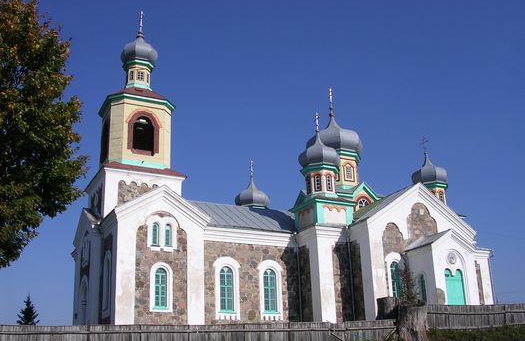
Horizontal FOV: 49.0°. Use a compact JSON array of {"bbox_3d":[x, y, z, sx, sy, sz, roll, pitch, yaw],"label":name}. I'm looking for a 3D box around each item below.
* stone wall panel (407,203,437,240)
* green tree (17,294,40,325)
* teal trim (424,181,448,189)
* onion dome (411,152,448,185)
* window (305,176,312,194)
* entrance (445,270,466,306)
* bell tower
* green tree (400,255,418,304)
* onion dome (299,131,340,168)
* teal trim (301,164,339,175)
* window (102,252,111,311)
[{"bbox_3d":[11.633,3.768,42.001,2.790,2.790,0.252,7,-19,-26],"label":"stone wall panel"},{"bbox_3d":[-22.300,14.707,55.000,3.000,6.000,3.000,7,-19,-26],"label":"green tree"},{"bbox_3d":[13.511,1.311,46.028,2.730,0.441,2.730,8,-21,-27],"label":"teal trim"},{"bbox_3d":[14.631,0.015,50.567,3.060,2.970,3.060,7,-19,-26],"label":"onion dome"},{"bbox_3d":[3.481,1.100,43.150,0.135,1.278,0.522,7,-19,-26],"label":"window"},{"bbox_3d":[11.824,7.316,35.519,1.544,2.520,0.210,8,-21,-27],"label":"entrance"},{"bbox_3d":[-9.086,-5.924,42.450,4.725,13.440,4.725,8,-21,-27],"label":"bell tower"},{"bbox_3d":[8.168,6.279,32.000,1.050,3.100,1.050,8,-21,-27],"label":"green tree"},{"bbox_3d":[4.349,-1.488,44.474,3.060,2.970,3.060,7,-19,-26],"label":"onion dome"},{"bbox_3d":[4.407,0.230,43.939,2.745,0.468,2.745,7,-19,-26],"label":"teal trim"},{"bbox_3d":[-9.701,6.968,36.092,0.270,3.735,1.755,7,-19,-26],"label":"window"}]

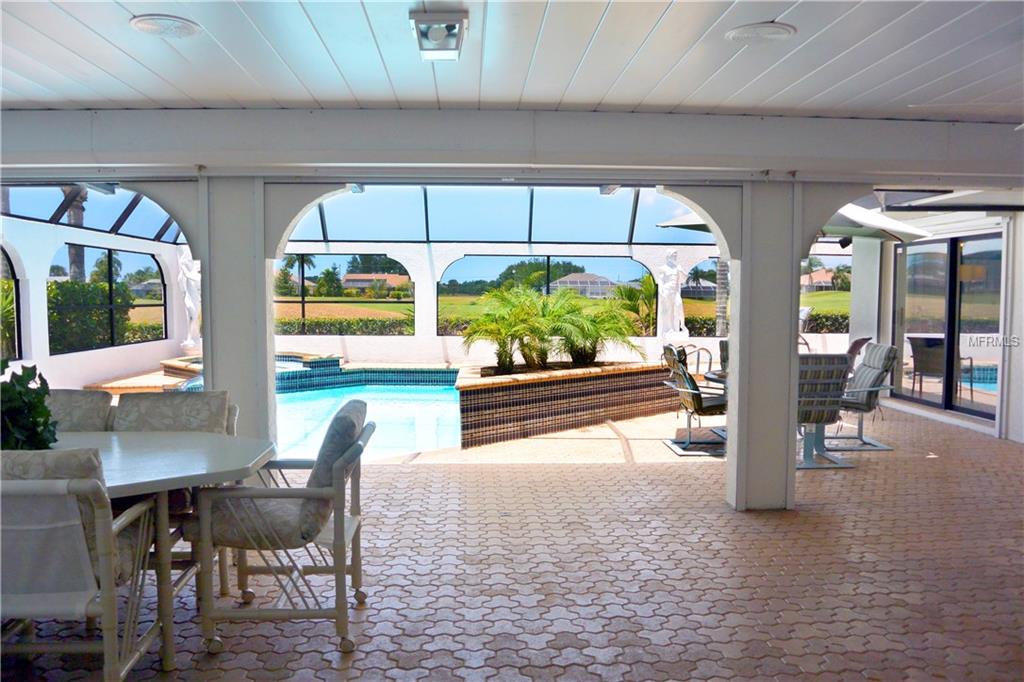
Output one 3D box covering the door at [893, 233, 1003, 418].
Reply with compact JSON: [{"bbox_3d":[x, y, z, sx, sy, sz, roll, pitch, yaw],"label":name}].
[{"bbox_3d":[5.212,-0.207,9.146,0.130,2.050,2.420,0,4,-4],"label":"door"}]

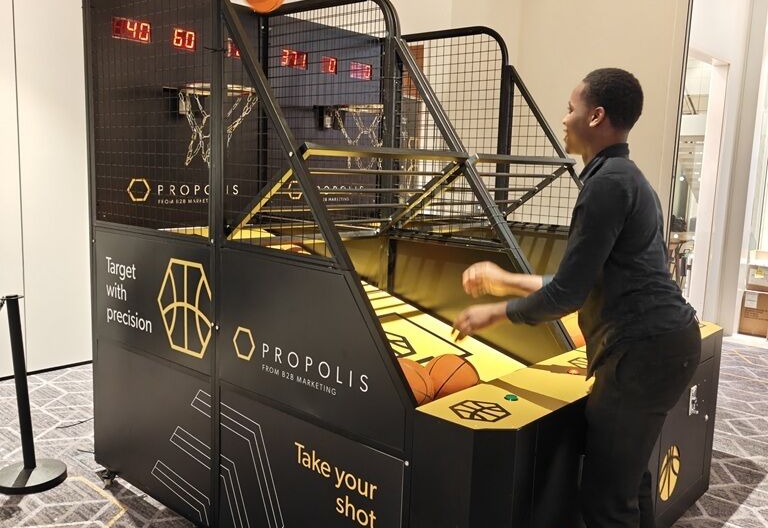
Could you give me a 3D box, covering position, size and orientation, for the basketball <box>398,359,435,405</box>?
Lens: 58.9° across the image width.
[{"bbox_3d":[0.064,0.391,2.130,0.192,0.192,0.192,8,9,40],"label":"basketball"}]

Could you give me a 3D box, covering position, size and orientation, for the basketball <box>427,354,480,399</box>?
[{"bbox_3d":[0.219,0.394,2.235,0.192,0.192,0.192,2,7,0],"label":"basketball"}]

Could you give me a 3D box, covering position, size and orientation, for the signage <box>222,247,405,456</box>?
[{"bbox_3d":[-0.273,0.246,2.277,0.920,0.520,0.030,8,9,40],"label":"signage"}]

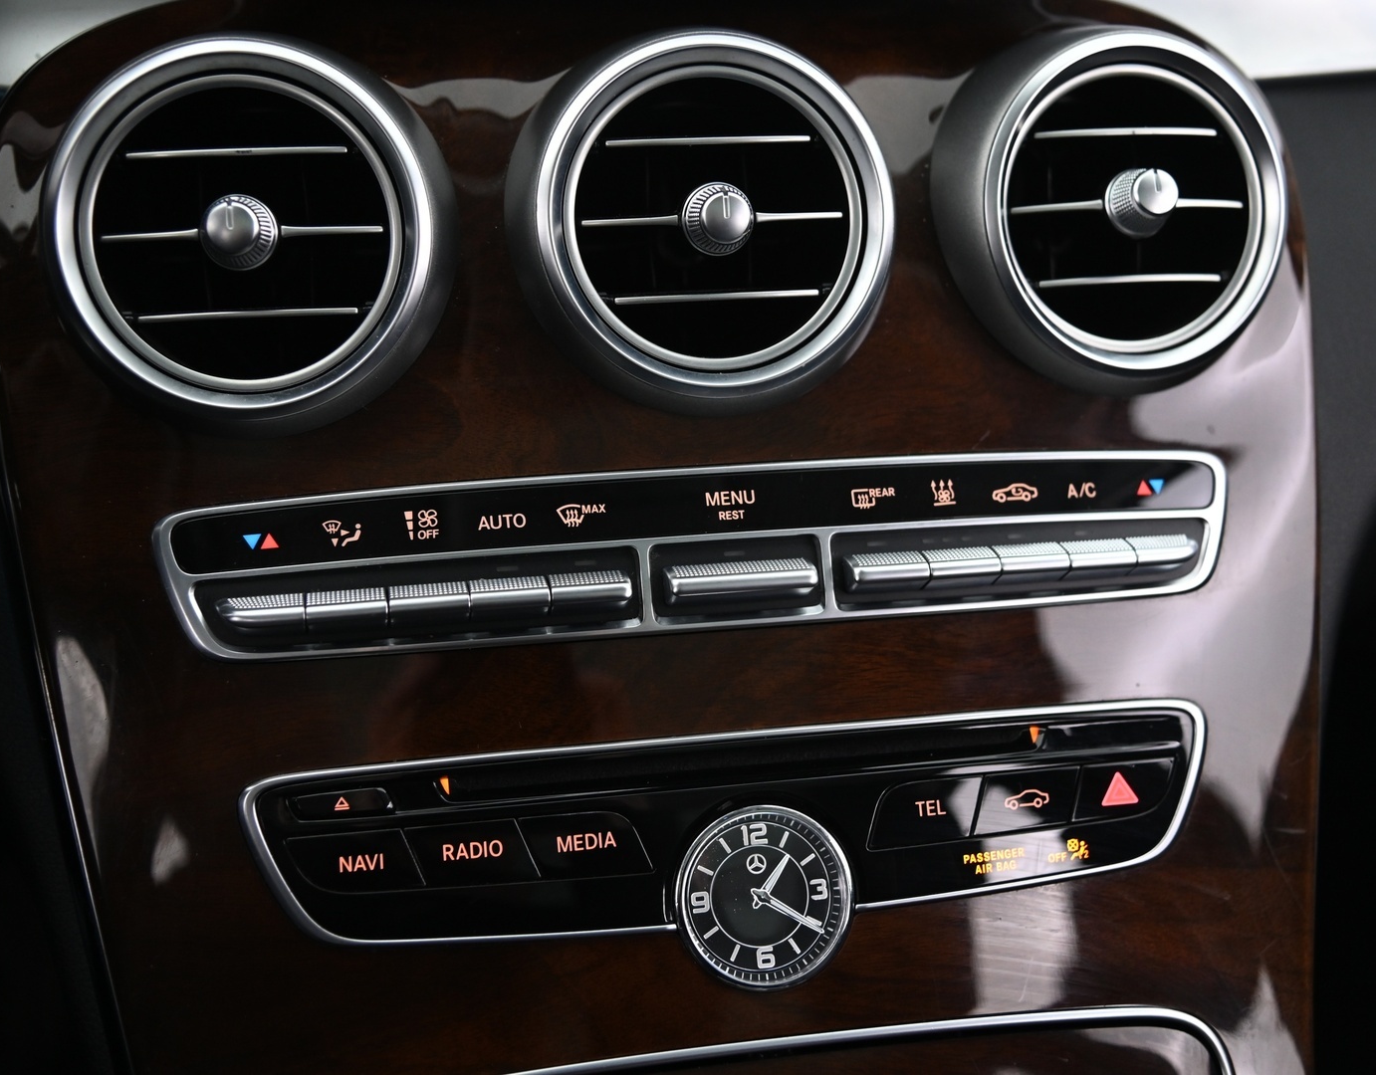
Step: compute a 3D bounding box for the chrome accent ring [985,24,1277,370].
[{"bbox_3d":[0.102,-0.075,0.409,0.077,0.077,0.010,-5,5,-16],"label":"chrome accent ring"}]

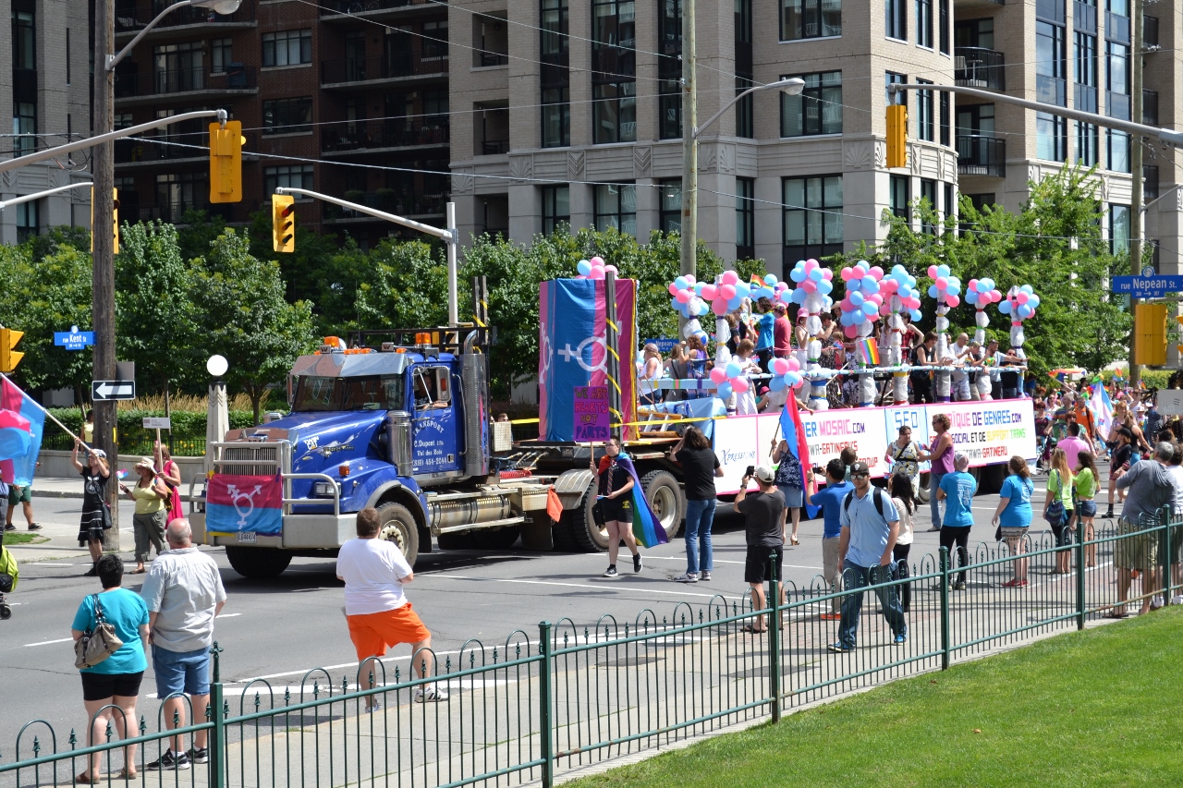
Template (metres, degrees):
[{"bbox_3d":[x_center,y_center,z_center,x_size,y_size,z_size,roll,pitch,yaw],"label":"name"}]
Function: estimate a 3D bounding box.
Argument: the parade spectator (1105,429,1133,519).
[{"bbox_3d":[9.056,1.364,37.915,0.600,1.550,0.500,-1,1,-21],"label":"parade spectator"}]

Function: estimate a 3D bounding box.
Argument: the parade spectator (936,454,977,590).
[{"bbox_3d":[4.615,1.602,27.816,0.520,1.710,0.360,-1,1,-23],"label":"parade spectator"}]

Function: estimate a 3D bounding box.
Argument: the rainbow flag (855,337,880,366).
[{"bbox_3d":[4.766,-0.732,37.900,0.360,0.470,0.080,-1,2,-20],"label":"rainbow flag"}]

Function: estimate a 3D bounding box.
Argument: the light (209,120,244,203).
[{"bbox_3d":[-4.804,-3.056,29.000,0.500,1.070,0.360,0,2,31],"label":"light"}]

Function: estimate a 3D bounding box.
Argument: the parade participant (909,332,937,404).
[{"bbox_3d":[6.058,-0.343,39.800,0.500,1.560,0.480,0,2,32],"label":"parade participant"}]

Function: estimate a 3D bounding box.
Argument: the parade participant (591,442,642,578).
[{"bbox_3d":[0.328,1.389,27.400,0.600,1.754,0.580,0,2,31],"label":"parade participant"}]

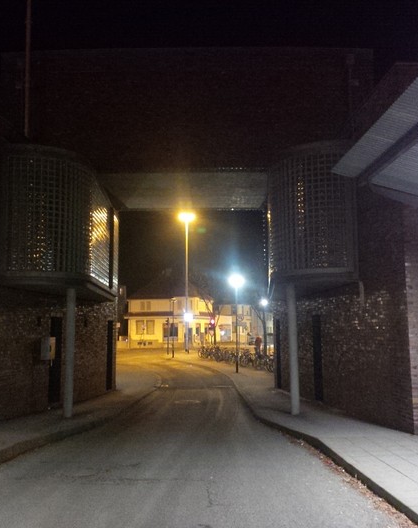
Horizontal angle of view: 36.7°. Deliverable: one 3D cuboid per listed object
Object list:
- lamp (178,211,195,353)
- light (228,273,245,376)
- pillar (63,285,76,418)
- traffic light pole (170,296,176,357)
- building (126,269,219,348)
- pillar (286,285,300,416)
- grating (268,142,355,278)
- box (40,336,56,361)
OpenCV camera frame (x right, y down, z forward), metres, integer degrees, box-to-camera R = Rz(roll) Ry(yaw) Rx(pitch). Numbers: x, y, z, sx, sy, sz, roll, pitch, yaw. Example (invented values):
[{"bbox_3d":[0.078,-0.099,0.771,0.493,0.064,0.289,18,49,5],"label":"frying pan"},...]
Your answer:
[{"bbox_3d":[-2.101,1.659,60.198,1.500,13.360,0.500,0,-6,0],"label":"lamp"},{"bbox_3d":[1.176,2.523,26.481,0.500,4.060,0.500,0,-6,0],"label":"light"},{"bbox_3d":[-2.754,1.735,12.462,0.170,2.530,0.170,0,-6,0],"label":"pillar"},{"bbox_3d":[-2.577,4.634,45.772,0.500,4.410,0.500,0,-6,0],"label":"traffic light pole"},{"bbox_3d":[-4.453,5.877,79.347,10.650,9.250,9.000,0,-6,0],"label":"building"},{"bbox_3d":[1.698,1.678,12.699,0.170,2.620,0.170,0,-6,0],"label":"pillar"},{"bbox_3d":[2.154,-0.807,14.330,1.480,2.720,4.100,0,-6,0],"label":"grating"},{"bbox_3d":[-3.472,1.834,13.684,0.220,0.520,0.320,-2,-7,11],"label":"box"}]

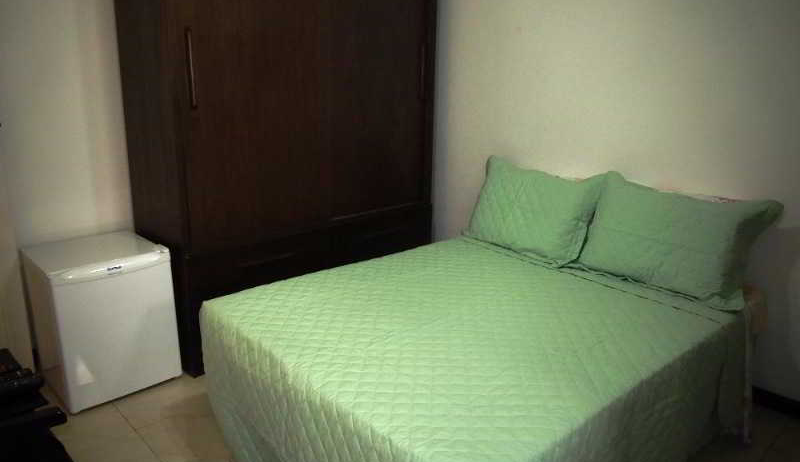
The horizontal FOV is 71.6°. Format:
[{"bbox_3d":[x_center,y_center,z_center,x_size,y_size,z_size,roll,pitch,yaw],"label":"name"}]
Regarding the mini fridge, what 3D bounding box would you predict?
[{"bbox_3d":[-1.392,0.392,2.613,0.487,0.630,0.490,-14,22,-43],"label":"mini fridge"}]

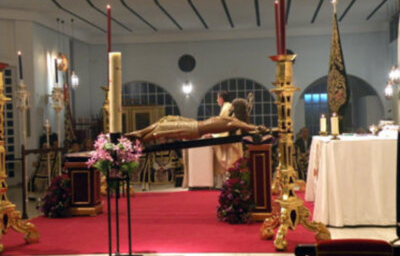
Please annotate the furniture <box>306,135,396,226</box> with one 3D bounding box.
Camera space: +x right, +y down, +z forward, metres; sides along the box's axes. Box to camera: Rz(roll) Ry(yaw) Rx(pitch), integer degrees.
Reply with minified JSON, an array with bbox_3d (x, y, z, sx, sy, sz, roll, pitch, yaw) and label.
[{"bbox_3d":[2.080,0.590,8.020,1.200,0.940,2.100,-1,0,8],"label":"furniture"}]

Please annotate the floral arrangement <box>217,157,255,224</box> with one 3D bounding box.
[{"bbox_3d":[0.420,0.715,7.650,0.450,0.780,0.420,-1,0,7],"label":"floral arrangement"}]

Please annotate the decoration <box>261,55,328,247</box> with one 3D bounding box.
[{"bbox_3d":[0.861,0.216,6.120,0.640,1.760,0.600,-1,0,7],"label":"decoration"}]

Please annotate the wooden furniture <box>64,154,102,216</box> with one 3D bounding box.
[{"bbox_3d":[-1.521,0.771,8.450,0.440,0.740,0.440,-1,0,7],"label":"wooden furniture"}]

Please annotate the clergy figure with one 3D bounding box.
[{"bbox_3d":[0.493,0.212,11.600,0.560,1.740,0.600,-1,0,8],"label":"clergy figure"}]

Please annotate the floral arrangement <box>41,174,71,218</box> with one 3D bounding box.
[{"bbox_3d":[-1.880,0.875,8.450,0.370,0.550,0.370,-1,0,7],"label":"floral arrangement"}]

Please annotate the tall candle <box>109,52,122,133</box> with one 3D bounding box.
[{"bbox_3d":[-0.738,-0.311,5.650,0.108,0.700,0.108,-1,0,7],"label":"tall candle"}]

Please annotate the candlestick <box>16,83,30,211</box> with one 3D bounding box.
[{"bbox_3d":[-3.100,0.238,11.400,0.230,2.150,0.230,-3,1,-9],"label":"candlestick"}]

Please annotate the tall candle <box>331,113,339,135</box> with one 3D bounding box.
[{"bbox_3d":[1.580,-0.048,7.600,0.090,0.245,0.090,-1,0,7],"label":"tall candle"}]

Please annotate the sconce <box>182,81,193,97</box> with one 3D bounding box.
[{"bbox_3d":[-0.288,-0.912,14.900,0.230,0.370,0.240,-1,0,7],"label":"sconce"}]

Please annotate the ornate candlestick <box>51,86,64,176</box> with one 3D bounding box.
[{"bbox_3d":[-2.179,0.240,10.000,0.200,1.800,0.200,-1,0,7],"label":"ornate candlestick"}]

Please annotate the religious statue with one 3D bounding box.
[{"bbox_3d":[-0.040,-0.100,8.150,1.750,0.400,1.400,-8,-1,9],"label":"religious statue"}]

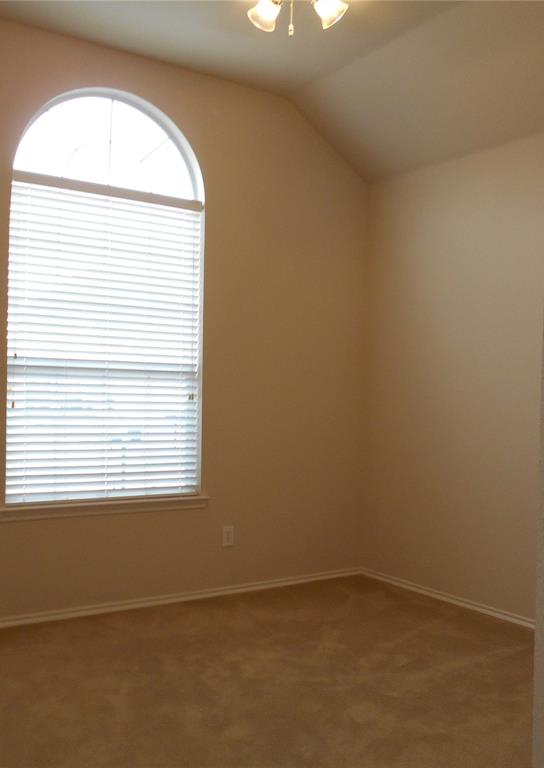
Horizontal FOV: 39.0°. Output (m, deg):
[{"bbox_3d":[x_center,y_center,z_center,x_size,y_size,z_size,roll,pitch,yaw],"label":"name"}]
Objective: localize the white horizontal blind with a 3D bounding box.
[{"bbox_3d":[-0.833,-0.209,3.905,1.012,1.582,0.065,2,-1,-34],"label":"white horizontal blind"}]

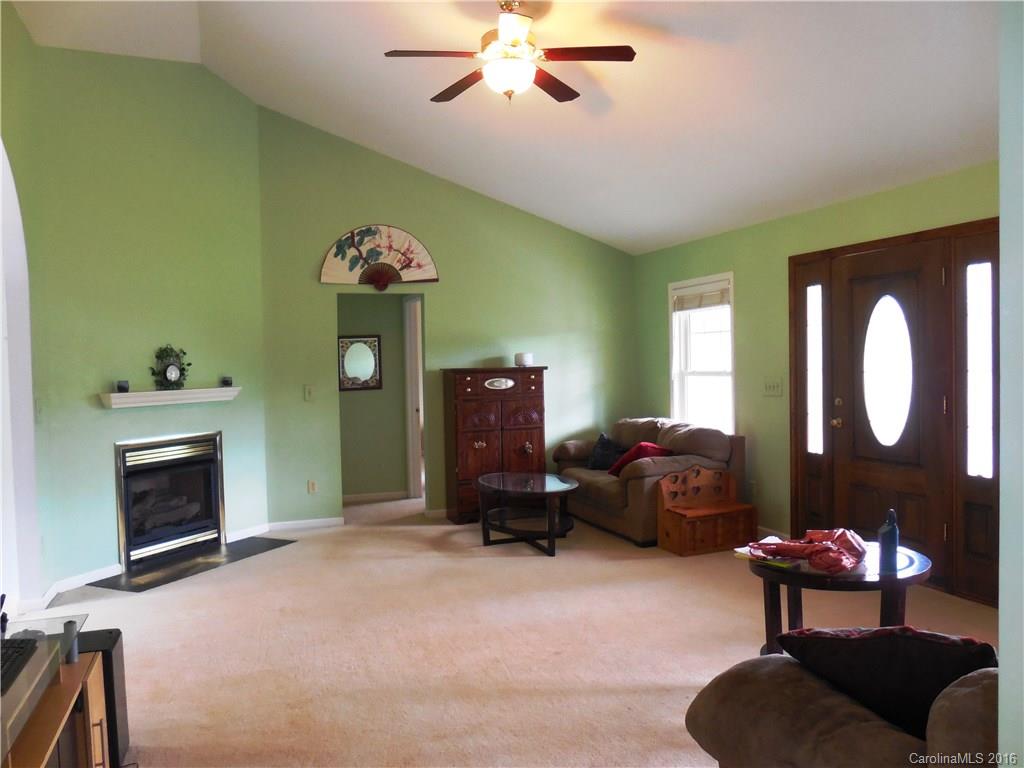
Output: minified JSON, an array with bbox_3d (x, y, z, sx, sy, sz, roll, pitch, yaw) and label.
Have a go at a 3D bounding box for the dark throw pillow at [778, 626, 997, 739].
[{"bbox_3d":[0.884,0.714,1.820,0.450,0.420,0.150,-1,35,12],"label":"dark throw pillow"}]

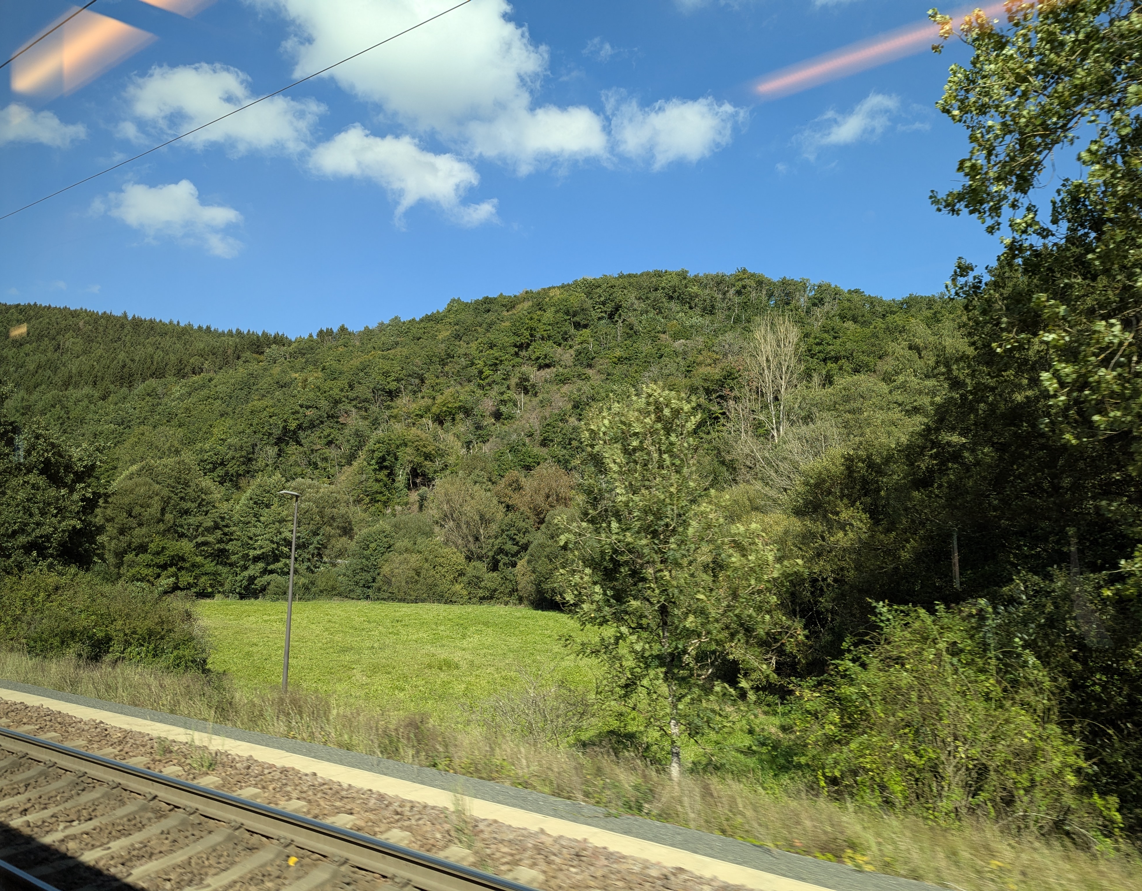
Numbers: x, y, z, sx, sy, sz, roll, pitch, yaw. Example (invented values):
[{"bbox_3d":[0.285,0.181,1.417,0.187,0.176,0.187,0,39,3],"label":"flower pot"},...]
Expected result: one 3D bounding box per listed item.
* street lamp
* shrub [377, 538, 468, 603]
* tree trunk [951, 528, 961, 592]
[{"bbox_3d":[-7.087,3.730,20.130,0.250,5.200,0.650,-6,-11,36],"label":"street lamp"},{"bbox_3d":[-15.732,13.382,87.698,9.000,6.700,7.000,2,-9,-10],"label":"shrub"},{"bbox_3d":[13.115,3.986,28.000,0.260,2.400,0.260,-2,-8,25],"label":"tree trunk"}]

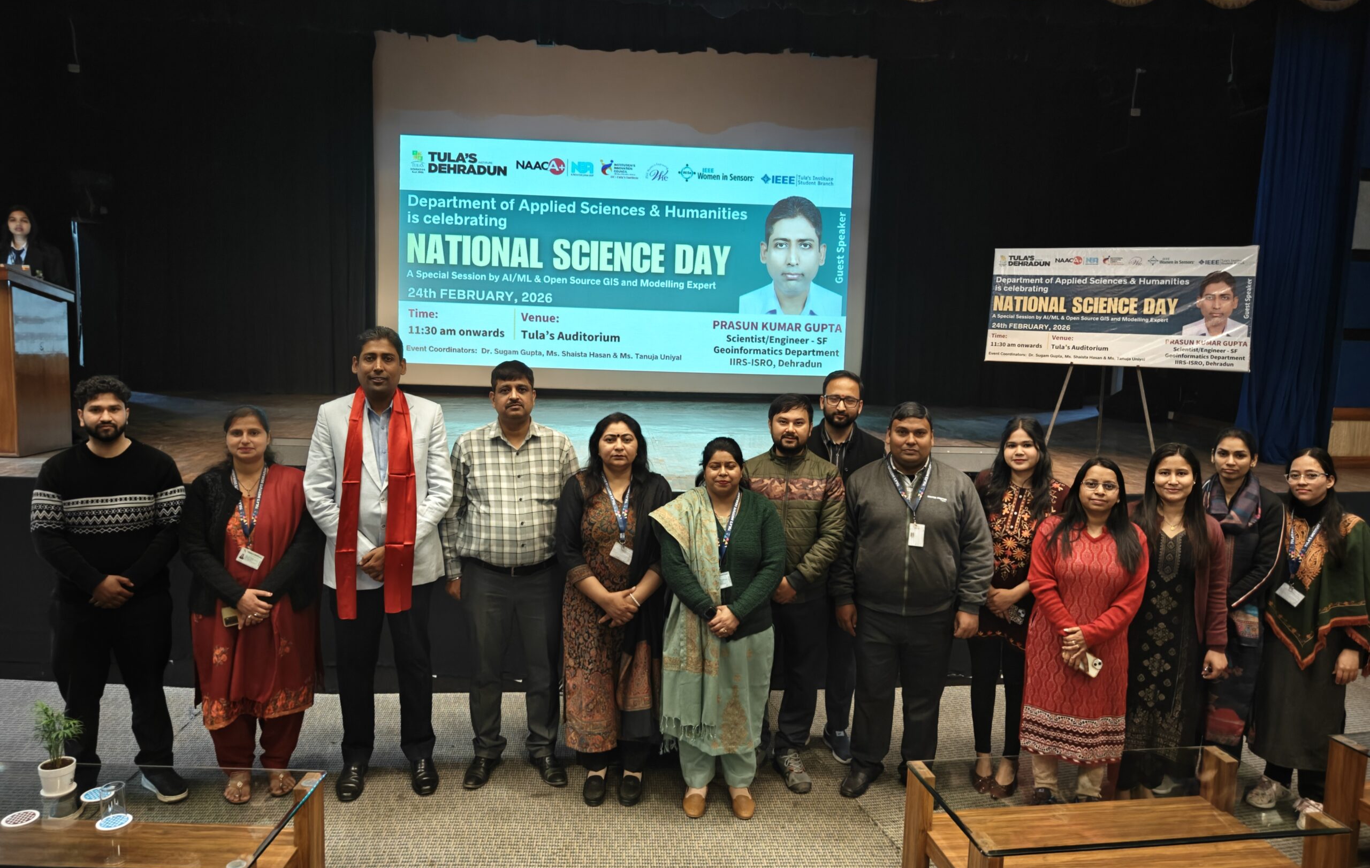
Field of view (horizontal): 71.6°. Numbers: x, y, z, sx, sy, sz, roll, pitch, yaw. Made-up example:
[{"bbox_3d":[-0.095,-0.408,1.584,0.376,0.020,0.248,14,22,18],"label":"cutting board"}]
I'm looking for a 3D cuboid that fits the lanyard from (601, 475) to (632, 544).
[{"bbox_3d":[-0.272,0.300,3.771,0.128,0.280,0.120,1,7,-5],"label":"lanyard"}]

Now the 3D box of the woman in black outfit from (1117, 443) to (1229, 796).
[{"bbox_3d":[1.983,0.792,3.954,0.424,1.512,0.330,5,8,26],"label":"woman in black outfit"}]

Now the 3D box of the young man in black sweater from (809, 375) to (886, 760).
[{"bbox_3d":[0.699,0.591,4.295,0.427,1.755,0.320,3,7,8],"label":"young man in black sweater"}]

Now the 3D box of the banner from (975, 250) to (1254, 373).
[{"bbox_3d":[2.719,-0.802,6.000,1.524,0.762,0.030,5,-4,26],"label":"banner"}]

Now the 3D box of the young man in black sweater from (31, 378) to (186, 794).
[{"bbox_3d":[-2.262,0.610,3.773,0.538,1.685,0.380,-2,8,-25],"label":"young man in black sweater"}]

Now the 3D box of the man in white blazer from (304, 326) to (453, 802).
[{"bbox_3d":[-1.250,0.514,3.897,0.574,1.900,0.360,0,7,-14],"label":"man in white blazer"}]

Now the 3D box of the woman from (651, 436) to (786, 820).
[{"bbox_3d":[0.121,0.759,3.851,0.535,1.501,0.380,2,7,2],"label":"woman"}]

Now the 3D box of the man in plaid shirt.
[{"bbox_3d":[-0.740,0.577,4.017,0.552,1.773,0.330,0,7,-9],"label":"man in plaid shirt"}]

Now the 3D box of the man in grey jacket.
[{"bbox_3d":[0.928,0.691,3.997,0.656,1.644,0.360,4,7,17],"label":"man in grey jacket"}]

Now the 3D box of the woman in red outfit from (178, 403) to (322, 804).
[{"bbox_3d":[-1.746,0.672,3.874,0.515,1.565,0.370,-1,8,-20],"label":"woman in red outfit"}]

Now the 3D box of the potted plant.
[{"bbox_3d":[-1.930,0.958,2.921,0.128,0.281,0.125,-3,9,-34],"label":"potted plant"}]

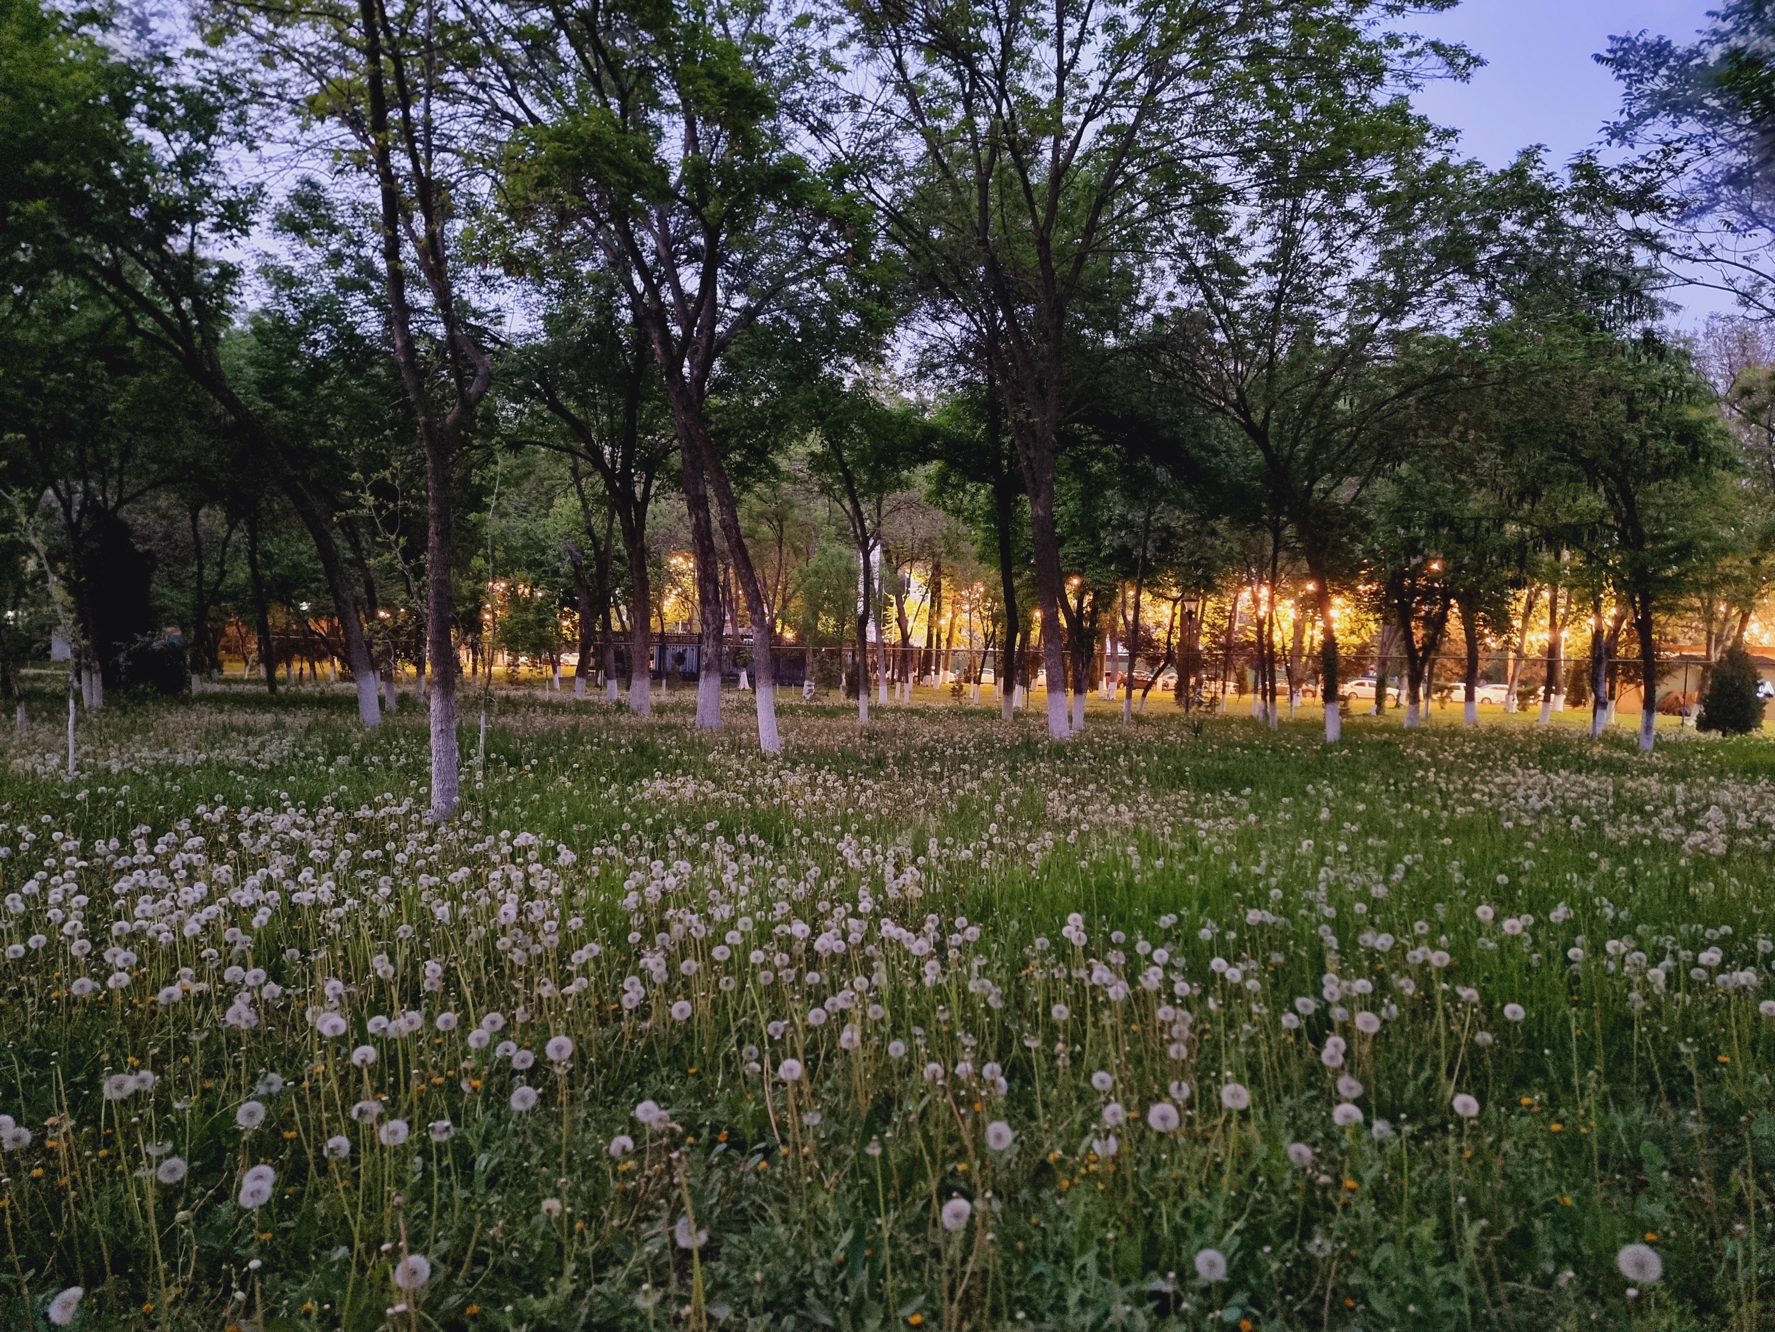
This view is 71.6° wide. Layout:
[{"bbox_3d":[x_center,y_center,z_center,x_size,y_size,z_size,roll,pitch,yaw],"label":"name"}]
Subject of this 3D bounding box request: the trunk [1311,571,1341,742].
[{"bbox_3d":[9.557,-0.196,26.800,0.580,3.780,0.450,1,-1,0],"label":"trunk"}]

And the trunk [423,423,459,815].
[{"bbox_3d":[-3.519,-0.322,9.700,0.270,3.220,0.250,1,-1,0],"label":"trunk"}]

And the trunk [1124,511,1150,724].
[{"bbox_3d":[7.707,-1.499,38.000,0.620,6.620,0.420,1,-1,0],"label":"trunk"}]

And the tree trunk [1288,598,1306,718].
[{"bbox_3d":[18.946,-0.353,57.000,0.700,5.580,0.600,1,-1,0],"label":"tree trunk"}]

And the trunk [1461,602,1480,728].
[{"bbox_3d":[20.374,-0.048,43.000,0.580,4.450,0.500,1,-1,0],"label":"trunk"}]

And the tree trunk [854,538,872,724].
[{"bbox_3d":[-0.651,-0.948,33.000,0.380,5.030,0.330,1,-1,0],"label":"tree trunk"}]

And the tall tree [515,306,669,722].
[{"bbox_3d":[-7.901,-4.295,33.000,4.600,11.340,4.200,1,-1,0],"label":"tall tree"}]

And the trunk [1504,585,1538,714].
[{"bbox_3d":[31.926,-0.838,62.000,1.450,6.560,0.800,1,-1,0],"label":"trunk"}]

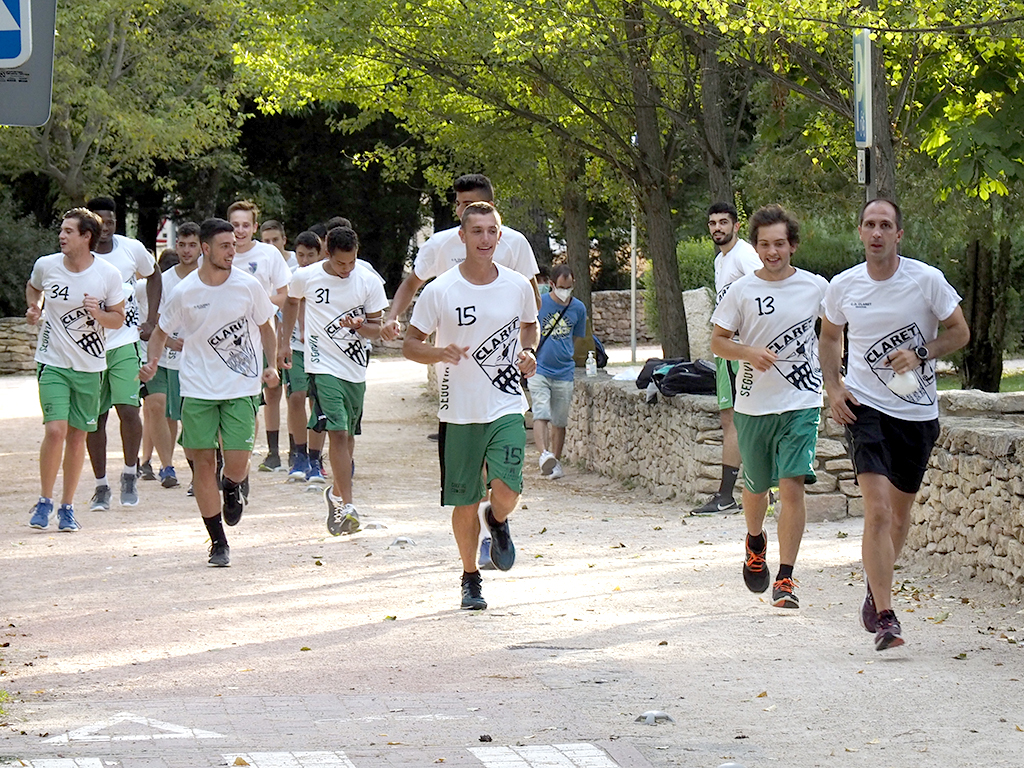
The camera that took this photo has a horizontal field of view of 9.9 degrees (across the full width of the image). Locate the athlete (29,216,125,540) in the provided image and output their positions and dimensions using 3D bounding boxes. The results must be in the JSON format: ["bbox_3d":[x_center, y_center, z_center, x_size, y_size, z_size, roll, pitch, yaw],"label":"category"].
[{"bbox_3d":[-2.413,-0.080,32.700,0.550,1.780,0.520,0,1,3],"label":"athlete"}]

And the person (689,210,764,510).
[{"bbox_3d":[1.269,-0.147,34.200,0.420,1.804,0.500,-1,2,-31],"label":"person"}]

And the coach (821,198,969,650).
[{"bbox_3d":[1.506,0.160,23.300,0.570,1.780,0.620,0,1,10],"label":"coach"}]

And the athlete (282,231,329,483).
[{"bbox_3d":[-1.322,-0.181,39.000,0.480,1.661,0.500,0,1,0],"label":"athlete"}]

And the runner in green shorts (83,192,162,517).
[{"bbox_3d":[-2.343,-0.179,34.700,0.570,1.842,0.520,0,1,0],"label":"runner in green shorts"}]

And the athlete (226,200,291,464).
[{"bbox_3d":[-1.550,-0.183,34.400,0.540,1.768,0.550,0,1,0],"label":"athlete"}]

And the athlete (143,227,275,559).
[{"bbox_3d":[-1.498,0.042,29.300,0.660,1.723,0.620,0,1,-3],"label":"athlete"}]

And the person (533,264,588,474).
[{"bbox_3d":[0.332,-0.084,43.200,0.500,1.577,0.500,0,1,12],"label":"person"}]

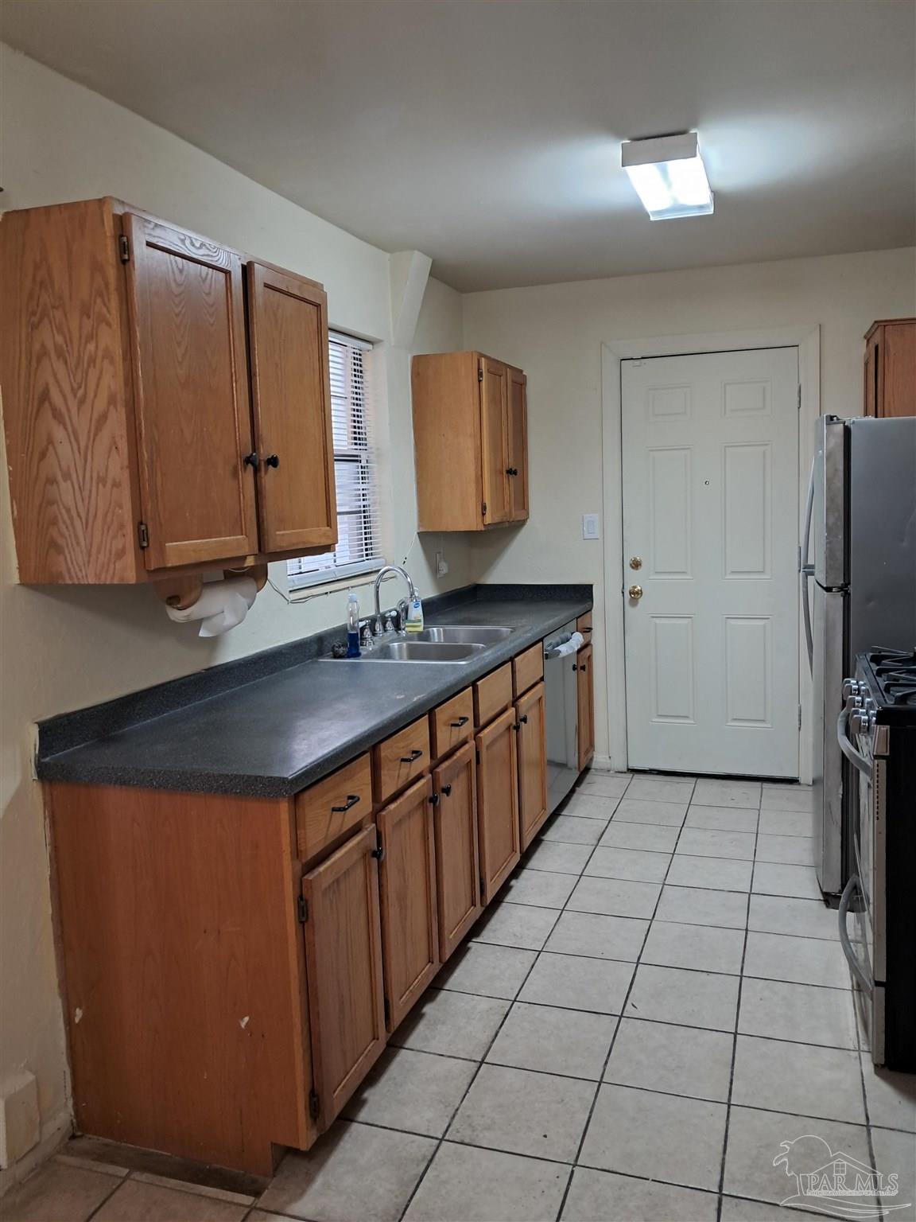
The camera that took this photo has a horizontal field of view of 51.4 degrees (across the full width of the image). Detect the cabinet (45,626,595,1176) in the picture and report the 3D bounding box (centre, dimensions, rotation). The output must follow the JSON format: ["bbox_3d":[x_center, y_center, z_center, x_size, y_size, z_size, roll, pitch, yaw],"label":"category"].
[{"bbox_3d":[-0.109,0.607,3.533,0.647,0.855,3.076,1,8,19],"label":"cabinet"}]

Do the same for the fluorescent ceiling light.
[{"bbox_3d":[0.685,-1.378,3.054,0.214,0.068,0.613,1,8,19],"label":"fluorescent ceiling light"}]

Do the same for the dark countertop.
[{"bbox_3d":[-0.133,0.119,3.470,0.636,0.129,3.086,1,8,19],"label":"dark countertop"}]

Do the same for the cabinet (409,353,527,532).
[{"bbox_3d":[0.085,-0.783,4.543,0.319,0.773,0.747,1,8,19],"label":"cabinet"}]

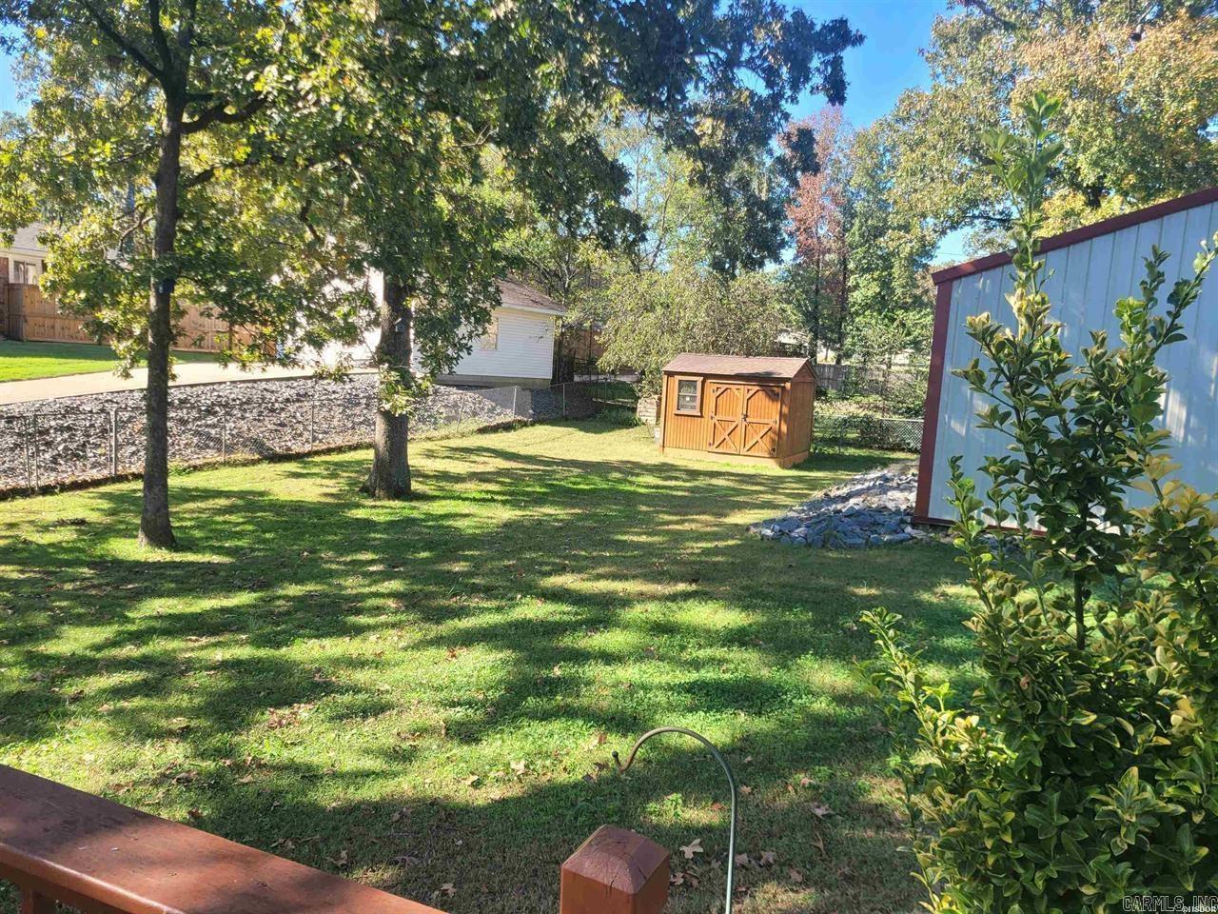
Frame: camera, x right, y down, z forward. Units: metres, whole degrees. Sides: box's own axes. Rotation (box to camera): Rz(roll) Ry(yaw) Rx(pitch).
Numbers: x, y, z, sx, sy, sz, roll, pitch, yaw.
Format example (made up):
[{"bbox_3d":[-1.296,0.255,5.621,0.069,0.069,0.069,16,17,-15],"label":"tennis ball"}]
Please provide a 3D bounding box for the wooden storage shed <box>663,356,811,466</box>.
[{"bbox_3d":[3.738,-1.417,26.233,3.739,2.918,2.741,6,7,26],"label":"wooden storage shed"}]

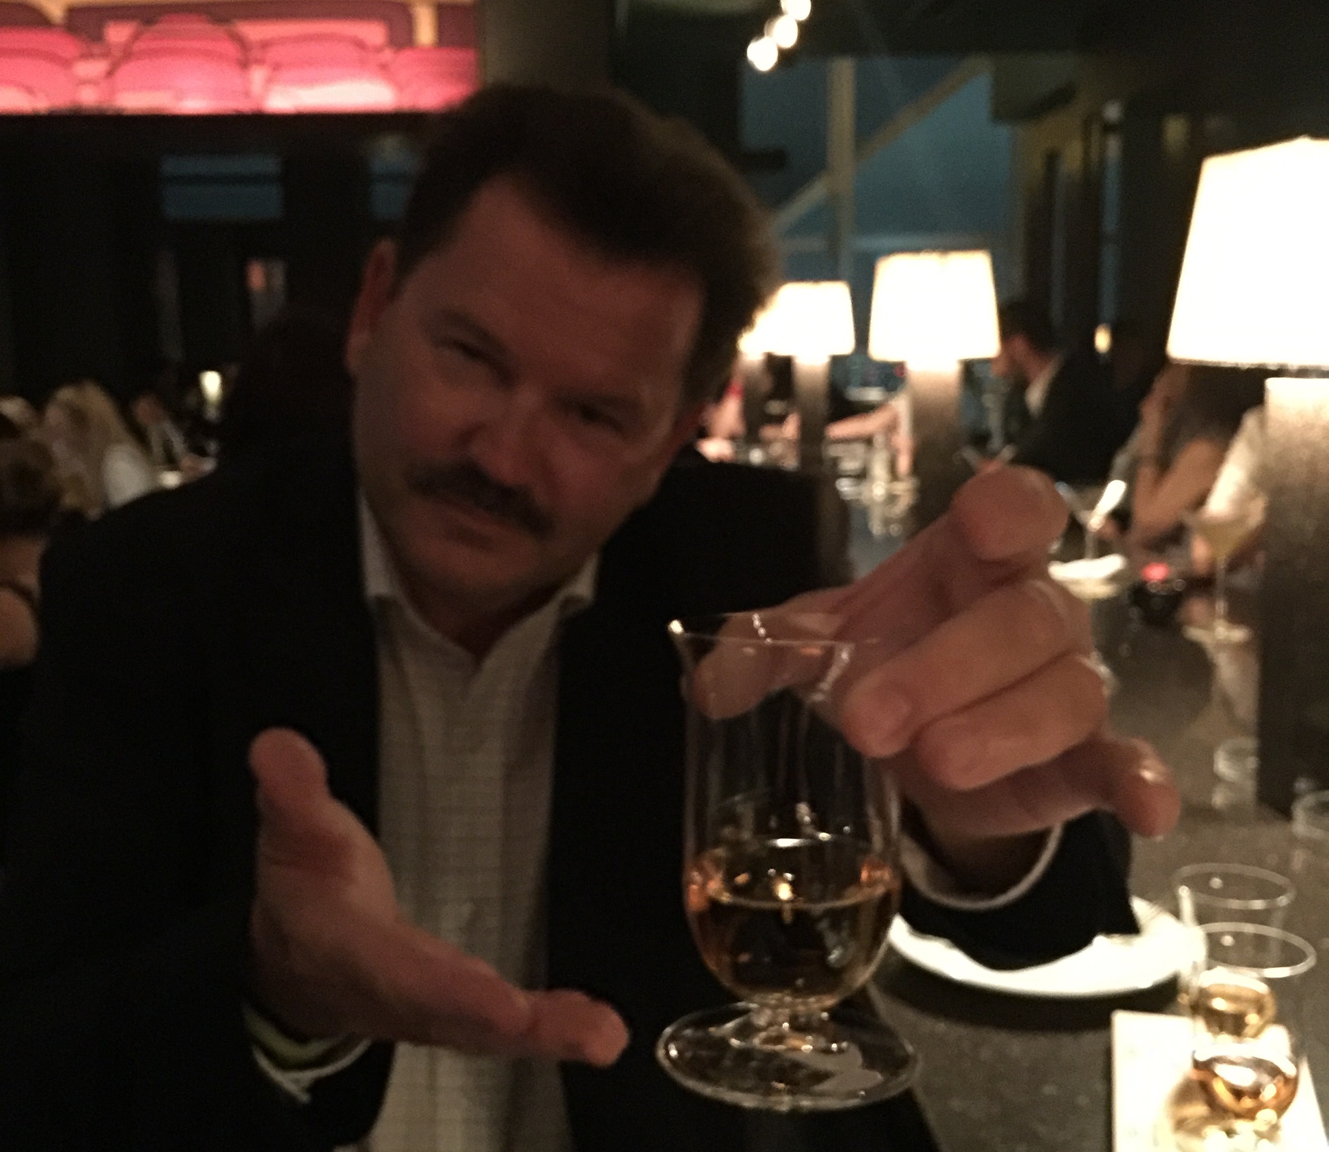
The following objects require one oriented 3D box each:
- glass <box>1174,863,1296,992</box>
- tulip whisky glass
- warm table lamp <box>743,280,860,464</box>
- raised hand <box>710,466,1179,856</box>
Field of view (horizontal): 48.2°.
[{"bbox_3d":[0.323,0.231,0.845,0.067,0.113,0.067,-1,9,0],"label":"glass"},{"bbox_3d":[0.033,0.069,0.385,0.068,0.113,0.068,1,5,0],"label":"tulip whisky glass"},{"bbox_3d":[0.401,-0.499,3.994,0.210,0.595,0.210,-2,9,-3],"label":"warm table lamp"},{"bbox_3d":[0.075,0.022,0.390,0.115,0.108,0.130,2,10,19],"label":"raised hand"}]

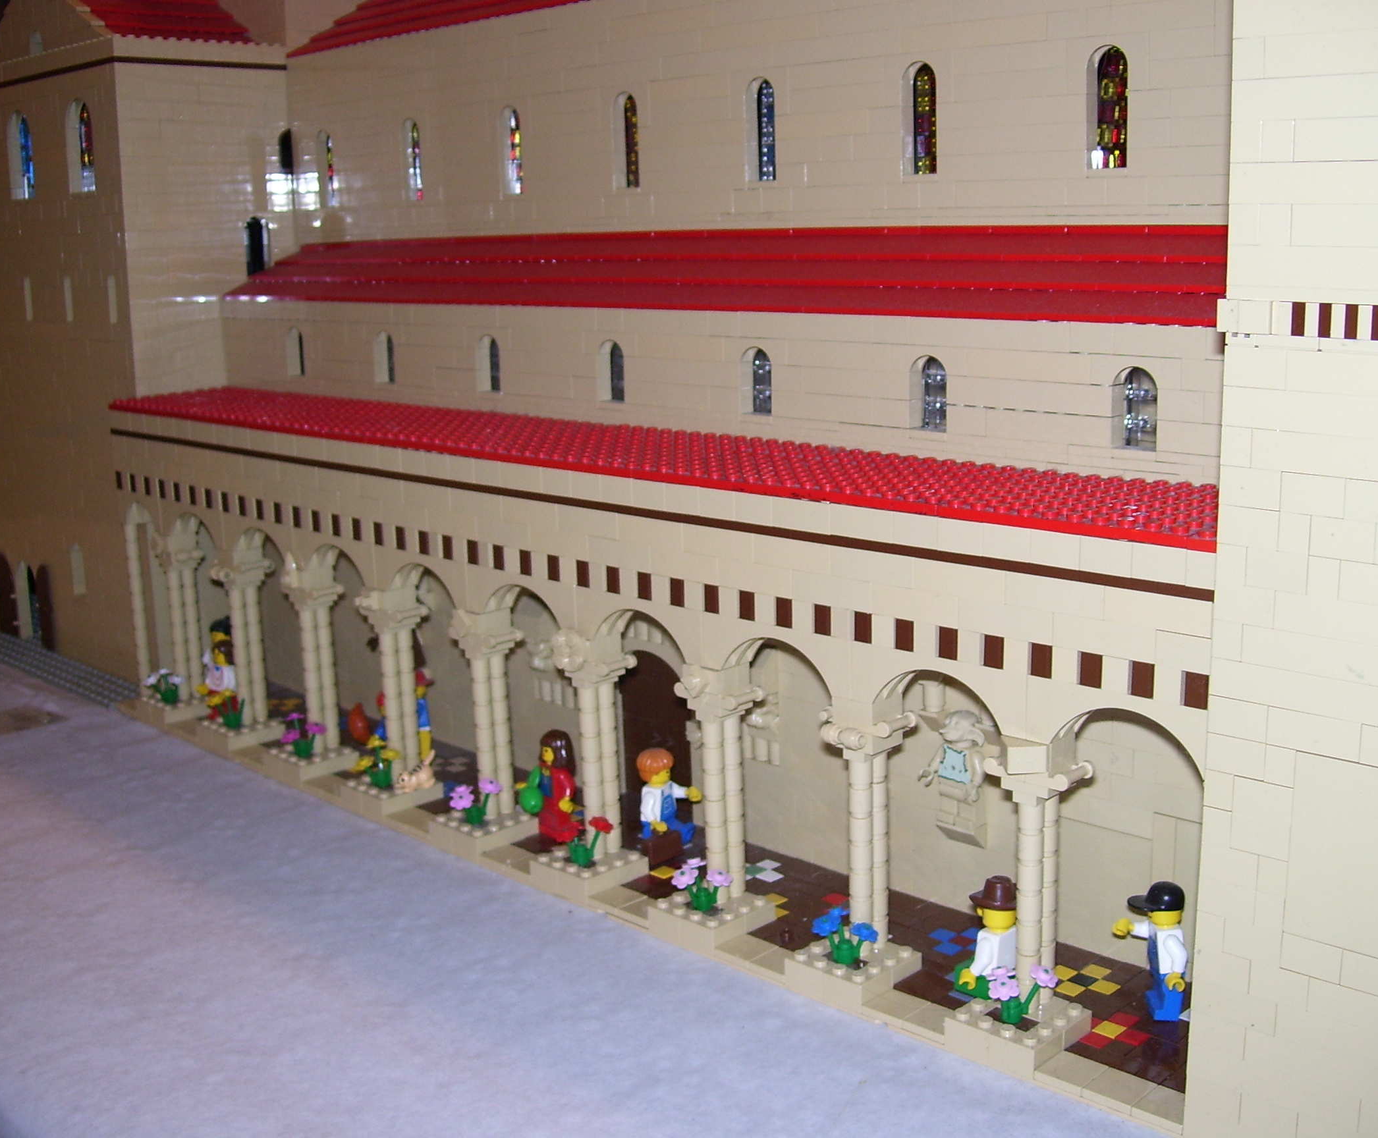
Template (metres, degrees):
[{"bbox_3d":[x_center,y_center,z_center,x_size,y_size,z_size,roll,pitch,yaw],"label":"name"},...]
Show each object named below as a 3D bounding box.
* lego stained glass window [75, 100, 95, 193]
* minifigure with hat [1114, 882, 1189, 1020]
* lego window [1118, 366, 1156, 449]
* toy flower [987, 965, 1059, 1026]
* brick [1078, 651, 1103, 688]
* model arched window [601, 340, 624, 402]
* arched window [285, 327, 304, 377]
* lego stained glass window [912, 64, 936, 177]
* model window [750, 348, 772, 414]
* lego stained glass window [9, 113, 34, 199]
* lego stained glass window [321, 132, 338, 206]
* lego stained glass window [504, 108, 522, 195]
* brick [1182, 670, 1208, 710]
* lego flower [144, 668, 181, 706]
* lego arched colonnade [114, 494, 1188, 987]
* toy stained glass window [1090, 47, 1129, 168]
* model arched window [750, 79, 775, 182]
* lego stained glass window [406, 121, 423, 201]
[{"bbox_3d":[-0.319,-0.224,0.838,0.029,0.050,0.007,10,19,43],"label":"lego stained glass window"},{"bbox_3d":[0.140,0.115,0.481,0.022,0.043,0.024,0,14,9],"label":"minifigure with hat"},{"bbox_3d":[0.141,-0.051,0.493,0.016,0.026,0.007,10,19,43],"label":"lego window"},{"bbox_3d":[0.098,0.126,0.470,0.018,0.017,0.018,10,17,43],"label":"toy flower"},{"bbox_3d":[0.113,0.027,0.437,0.008,0.010,0.008,10,17,43],"label":"brick"},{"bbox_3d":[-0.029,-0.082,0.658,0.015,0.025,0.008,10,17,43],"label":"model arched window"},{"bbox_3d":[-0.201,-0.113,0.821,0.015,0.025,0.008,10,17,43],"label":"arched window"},{"bbox_3d":[0.089,-0.169,0.592,0.016,0.043,0.007,10,19,43],"label":"lego stained glass window"},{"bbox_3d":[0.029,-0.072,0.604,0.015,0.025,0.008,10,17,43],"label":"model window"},{"bbox_3d":[-0.374,-0.234,0.895,0.029,0.050,0.007,10,19,43],"label":"lego stained glass window"},{"bbox_3d":[-0.194,-0.219,0.864,0.016,0.043,0.007,10,19,43],"label":"lego stained glass window"},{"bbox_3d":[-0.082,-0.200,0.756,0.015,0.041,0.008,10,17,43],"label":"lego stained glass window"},{"bbox_3d":[0.135,0.031,0.416,0.008,0.010,0.008,10,17,43],"label":"brick"},{"bbox_3d":[-0.270,0.060,0.816,0.019,0.019,0.018,10,19,43],"label":"lego flower"},{"bbox_3d":[-0.077,0.052,0.633,0.610,0.104,0.026,10,17,43],"label":"lego arched colonnade"},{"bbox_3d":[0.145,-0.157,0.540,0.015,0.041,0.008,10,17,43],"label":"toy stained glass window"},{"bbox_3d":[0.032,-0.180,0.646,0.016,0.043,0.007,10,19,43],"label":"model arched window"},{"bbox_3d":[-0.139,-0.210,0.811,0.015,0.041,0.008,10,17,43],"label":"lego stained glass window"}]

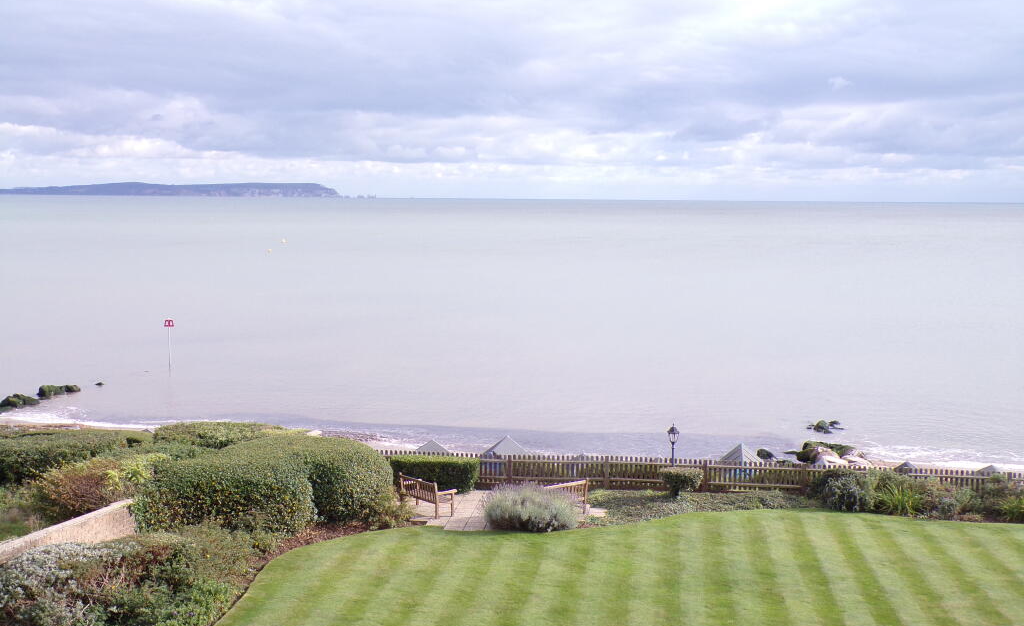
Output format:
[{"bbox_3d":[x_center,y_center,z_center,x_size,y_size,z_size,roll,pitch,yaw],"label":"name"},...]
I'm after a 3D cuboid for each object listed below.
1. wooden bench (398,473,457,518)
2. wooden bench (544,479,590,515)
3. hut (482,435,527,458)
[{"bbox_3d":[-2.099,4.488,30.931,0.620,0.900,1.550,-4,7,-39],"label":"wooden bench"},{"bbox_3d":[1.050,4.557,30.403,1.550,0.900,0.620,-3,6,-35],"label":"wooden bench"},{"bbox_3d":[-0.435,6.297,47.811,2.350,2.600,3.000,1,5,9],"label":"hut"}]

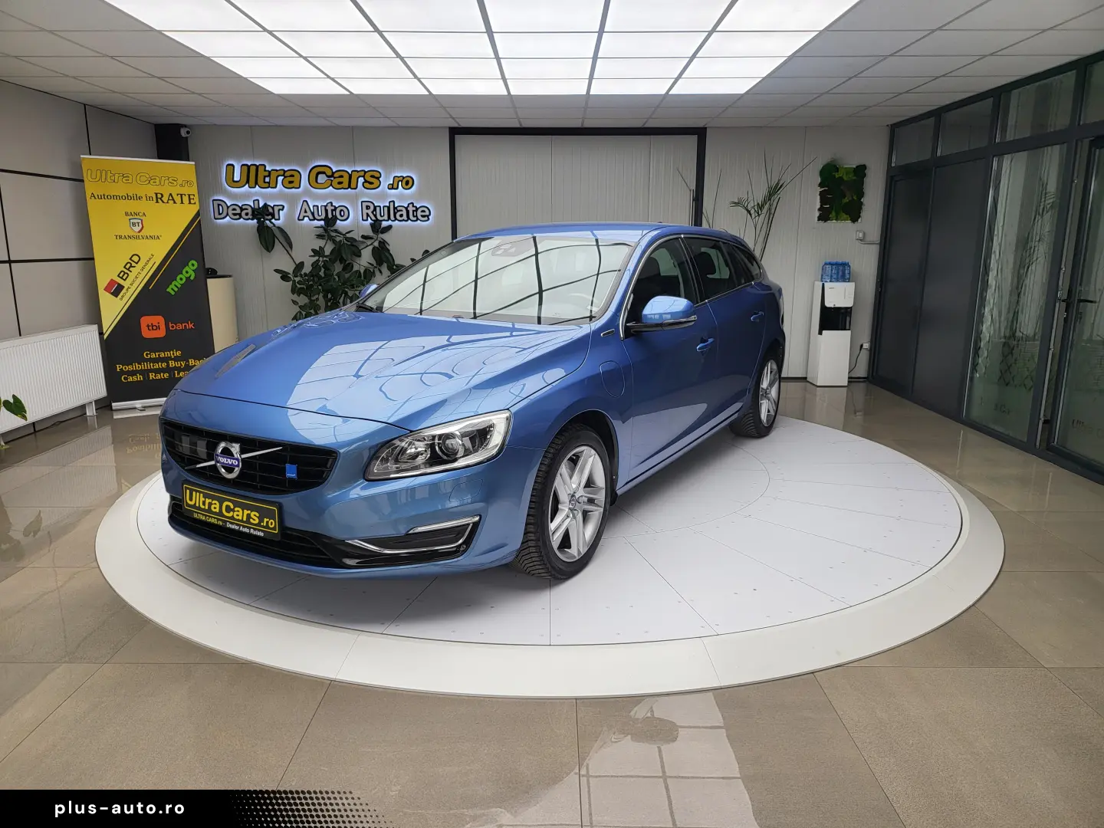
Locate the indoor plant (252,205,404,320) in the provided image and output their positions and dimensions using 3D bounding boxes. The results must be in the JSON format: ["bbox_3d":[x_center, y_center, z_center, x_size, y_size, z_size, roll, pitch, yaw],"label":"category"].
[{"bbox_3d":[-2.047,-1.101,7.353,1.450,1.780,1.150,0,13,0],"label":"indoor plant"}]

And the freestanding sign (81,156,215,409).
[{"bbox_3d":[-3.411,-1.095,6.567,0.850,2.071,0.202,-8,15,-32],"label":"freestanding sign"}]

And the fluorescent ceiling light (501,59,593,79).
[{"bbox_3d":[-0.029,-2.298,5.058,0.591,0.051,0.596,0,13,0],"label":"fluorescent ceiling light"}]

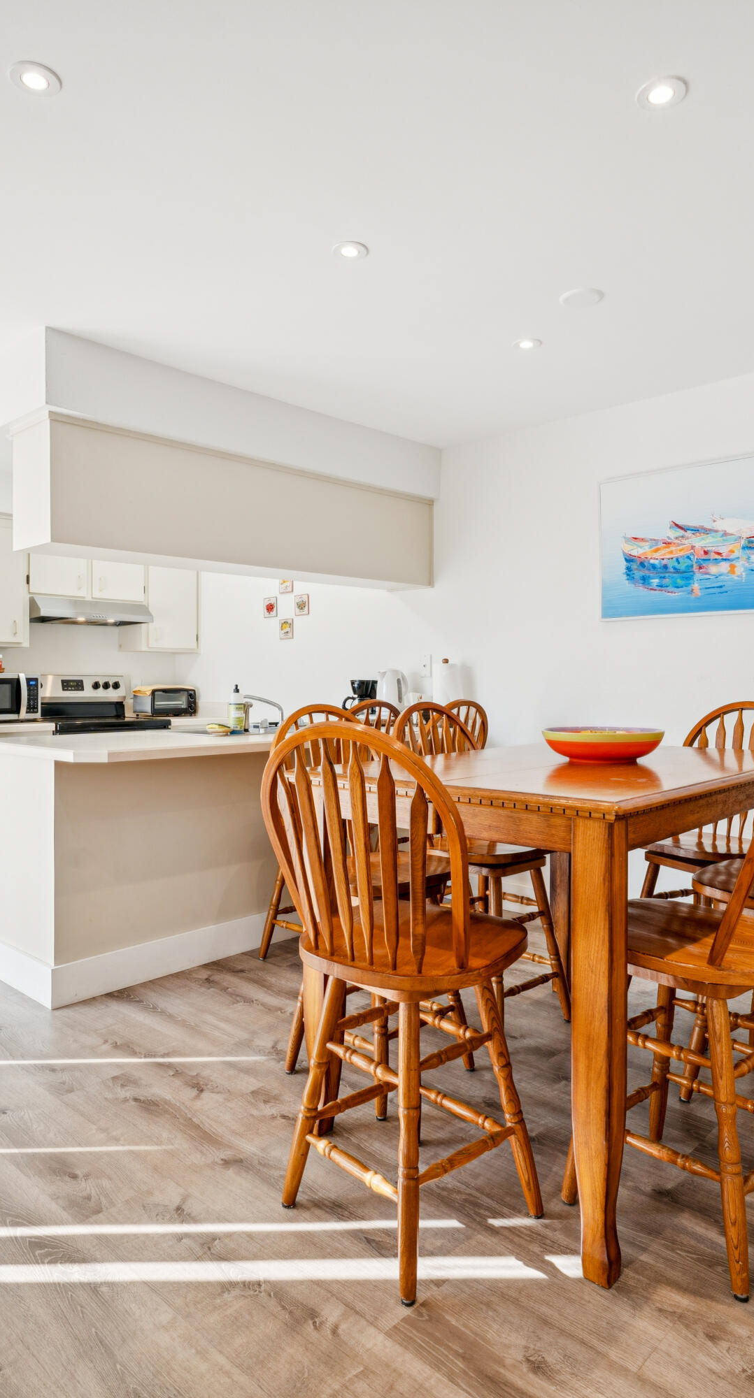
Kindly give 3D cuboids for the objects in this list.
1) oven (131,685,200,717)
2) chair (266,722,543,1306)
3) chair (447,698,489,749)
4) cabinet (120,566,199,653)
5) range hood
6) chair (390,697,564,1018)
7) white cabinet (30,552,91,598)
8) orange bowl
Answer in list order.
[{"bbox_3d":[-1.500,0.013,5.680,0.260,0.206,0.355,1,2,43],"label":"oven"},{"bbox_3d":[0.059,0.574,1.741,0.465,1.078,0.527,1,1,36],"label":"chair"},{"bbox_3d":[0.206,0.534,3.634,0.527,1.078,0.465,1,1,45],"label":"chair"},{"bbox_3d":[-1.507,-0.703,5.707,0.320,0.765,0.395,1,2,43],"label":"cabinet"},{"bbox_3d":[-1.926,-0.568,5.373,0.445,0.135,0.762,1,1,44],"label":"range hood"},{"bbox_3d":[0.346,0.547,2.733,0.510,1.065,0.445,1,2,43],"label":"chair"},{"bbox_3d":[-2.052,-0.839,5.128,0.320,0.460,0.400,1,2,43],"label":"white cabinet"},{"bbox_3d":[0.640,0.134,2.310,0.347,0.085,0.347,0,1,0],"label":"orange bowl"}]

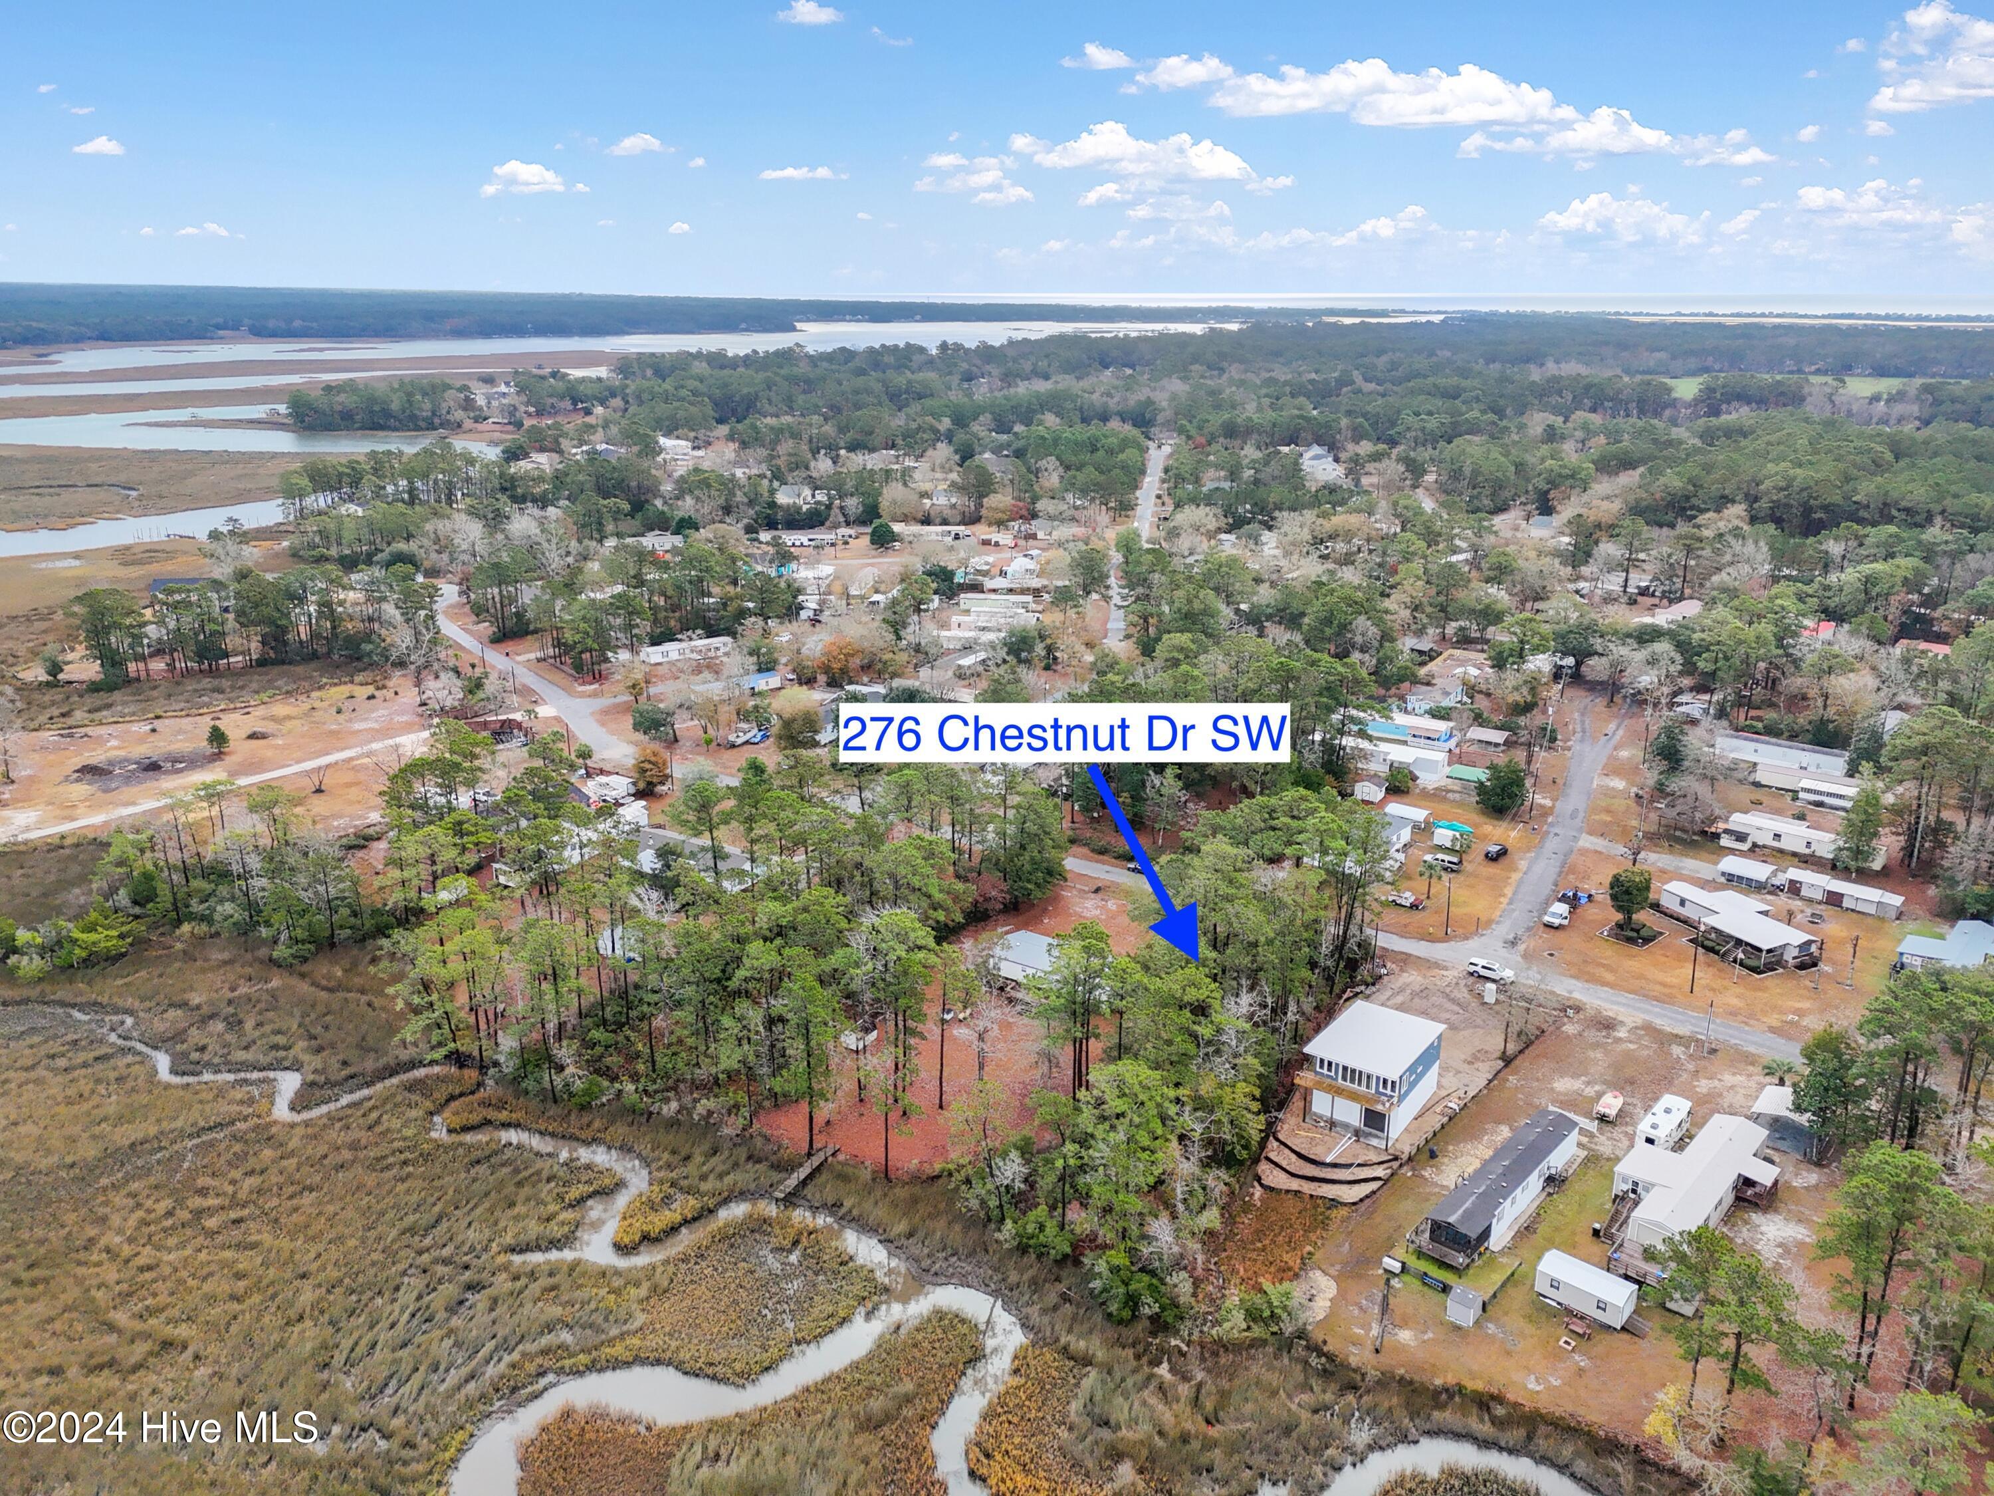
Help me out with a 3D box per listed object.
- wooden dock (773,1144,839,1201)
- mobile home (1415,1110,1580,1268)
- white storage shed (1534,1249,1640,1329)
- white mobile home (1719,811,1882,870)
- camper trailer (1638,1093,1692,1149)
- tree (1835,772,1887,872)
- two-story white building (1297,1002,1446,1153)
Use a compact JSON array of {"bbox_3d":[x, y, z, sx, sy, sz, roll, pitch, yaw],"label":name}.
[{"bbox_3d":[-18.350,40.850,133.100,1.300,1.200,9.250,10,21,27],"label":"wooden dock"},{"bbox_3d":[47.380,40.240,128.430,4.500,3.900,24.500,17,25,41],"label":"mobile home"},{"bbox_3d":[49.390,45.160,115.850,7.100,2.900,3.400,16,24,39],"label":"white storage shed"},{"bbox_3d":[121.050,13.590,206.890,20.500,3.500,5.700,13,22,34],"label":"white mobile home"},{"bbox_3d":[65.500,37.350,136.160,2.500,3.100,8.400,16,24,40],"label":"camper trailer"},{"bbox_3d":[122.520,11.140,195.260,5.600,15.500,5.600,12,22,32],"label":"tree"},{"bbox_3d":[38.830,33.380,142.220,9.600,8.000,13.700,14,23,35],"label":"two-story white building"}]

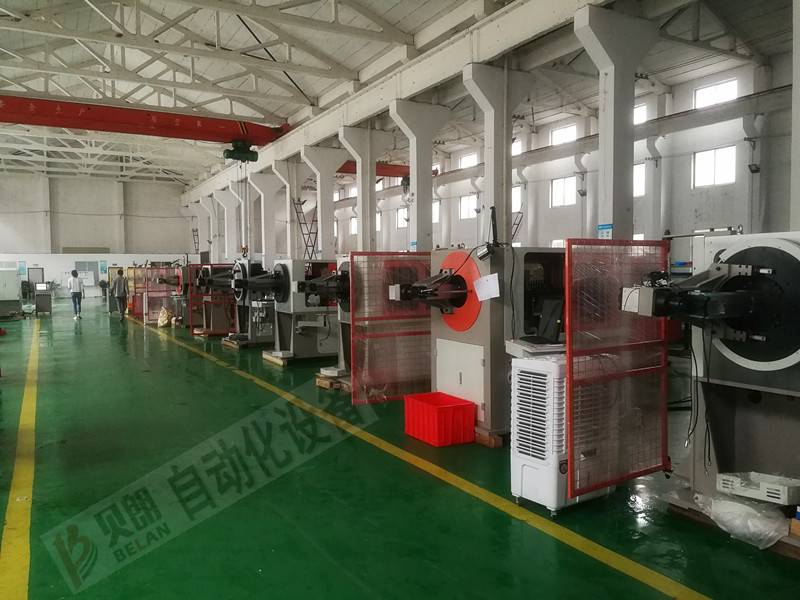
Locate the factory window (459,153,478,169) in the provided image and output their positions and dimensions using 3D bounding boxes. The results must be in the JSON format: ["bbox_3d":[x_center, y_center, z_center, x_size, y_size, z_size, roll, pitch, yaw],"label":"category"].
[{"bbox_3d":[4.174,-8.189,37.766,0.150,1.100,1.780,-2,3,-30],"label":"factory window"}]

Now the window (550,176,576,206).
[{"bbox_3d":[8.157,-5.360,31.000,0.150,1.420,1.780,-2,3,-30],"label":"window"}]

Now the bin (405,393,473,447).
[{"bbox_3d":[0.379,1.149,6.052,0.420,0.372,0.604,-2,3,-29],"label":"bin"}]

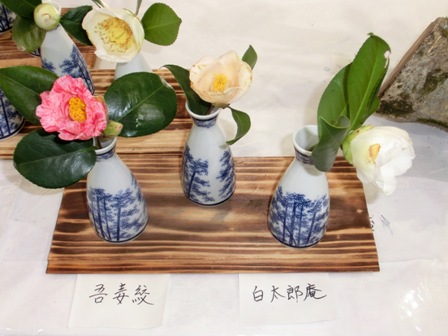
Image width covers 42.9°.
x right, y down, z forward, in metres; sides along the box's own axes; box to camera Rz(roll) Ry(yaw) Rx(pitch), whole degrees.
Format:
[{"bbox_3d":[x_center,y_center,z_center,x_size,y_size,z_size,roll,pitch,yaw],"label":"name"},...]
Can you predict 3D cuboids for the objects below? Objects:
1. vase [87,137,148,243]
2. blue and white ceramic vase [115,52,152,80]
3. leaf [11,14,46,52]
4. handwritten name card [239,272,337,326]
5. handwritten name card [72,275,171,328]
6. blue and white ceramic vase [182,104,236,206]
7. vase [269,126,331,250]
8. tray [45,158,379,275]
[{"bbox_3d":[-0.109,0.016,0.551,0.059,0.138,0.059,0,53,0],"label":"vase"},{"bbox_3d":[-0.099,-0.096,0.635,0.059,0.137,0.059,0,53,0],"label":"blue and white ceramic vase"},{"bbox_3d":[-0.205,-0.143,0.605,0.037,0.052,0.014,34,17,-2],"label":"leaf"},{"bbox_3d":[0.061,0.128,0.562,0.091,0.002,0.053,0,53,1],"label":"handwritten name card"},{"bbox_3d":[-0.102,0.130,0.561,0.093,0.002,0.056,2,53,2],"label":"handwritten name card"},{"bbox_3d":[-0.017,-0.018,0.580,0.058,0.132,0.058,0,53,0],"label":"blue and white ceramic vase"},{"bbox_3d":[0.077,0.018,0.546,0.061,0.141,0.061,0,53,0],"label":"vase"},{"bbox_3d":[-0.011,0.048,0.618,0.334,0.009,0.143,0,53,0],"label":"tray"}]

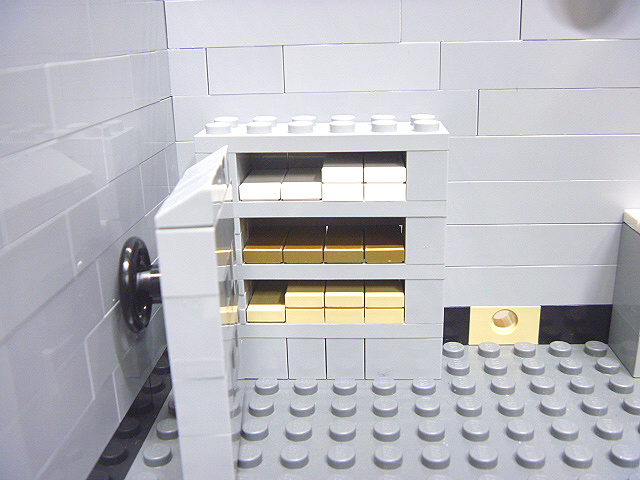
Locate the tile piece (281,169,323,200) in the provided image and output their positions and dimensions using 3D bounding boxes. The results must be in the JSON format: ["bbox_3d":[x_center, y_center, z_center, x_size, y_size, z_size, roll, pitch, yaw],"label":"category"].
[{"bbox_3d":[-0.003,-0.011,0.132,0.008,0.003,0.016,0,17,3],"label":"tile piece"}]

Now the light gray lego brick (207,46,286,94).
[{"bbox_3d":[-0.015,-0.036,0.137,0.016,0.010,0.008,0,17,3],"label":"light gray lego brick"}]

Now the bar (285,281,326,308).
[{"bbox_3d":[-0.003,0.010,0.139,0.008,0.003,0.016,0,17,3],"label":"bar"}]

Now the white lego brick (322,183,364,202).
[{"bbox_3d":[0.005,-0.011,0.131,0.008,0.003,0.016,0,18,4],"label":"white lego brick"}]

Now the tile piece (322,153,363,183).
[{"bbox_3d":[0.005,-0.015,0.130,0.008,0.003,0.016,0,17,3],"label":"tile piece"}]

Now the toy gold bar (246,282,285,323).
[{"bbox_3d":[-0.010,0.013,0.140,0.008,0.003,0.016,0,18,4],"label":"toy gold bar"}]

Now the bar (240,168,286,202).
[{"bbox_3d":[-0.011,-0.011,0.132,0.008,0.003,0.016,0,17,3],"label":"bar"}]

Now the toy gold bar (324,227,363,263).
[{"bbox_3d":[0.005,0.001,0.135,0.008,0.003,0.016,0,17,3],"label":"toy gold bar"}]

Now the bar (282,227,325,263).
[{"bbox_3d":[-0.003,0.001,0.136,0.008,0.003,0.016,0,17,3],"label":"bar"}]

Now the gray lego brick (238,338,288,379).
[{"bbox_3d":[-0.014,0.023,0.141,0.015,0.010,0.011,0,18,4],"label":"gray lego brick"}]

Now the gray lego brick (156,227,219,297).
[{"bbox_3d":[-0.018,0.001,0.095,0.008,0.010,0.016,-2,17,-1],"label":"gray lego brick"}]

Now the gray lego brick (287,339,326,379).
[{"bbox_3d":[-0.002,0.022,0.142,0.008,0.010,0.016,0,17,3],"label":"gray lego brick"}]

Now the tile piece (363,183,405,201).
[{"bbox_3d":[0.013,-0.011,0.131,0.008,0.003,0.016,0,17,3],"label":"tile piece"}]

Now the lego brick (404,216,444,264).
[{"bbox_3d":[0.021,-0.002,0.133,0.008,0.010,0.016,0,18,4],"label":"lego brick"}]

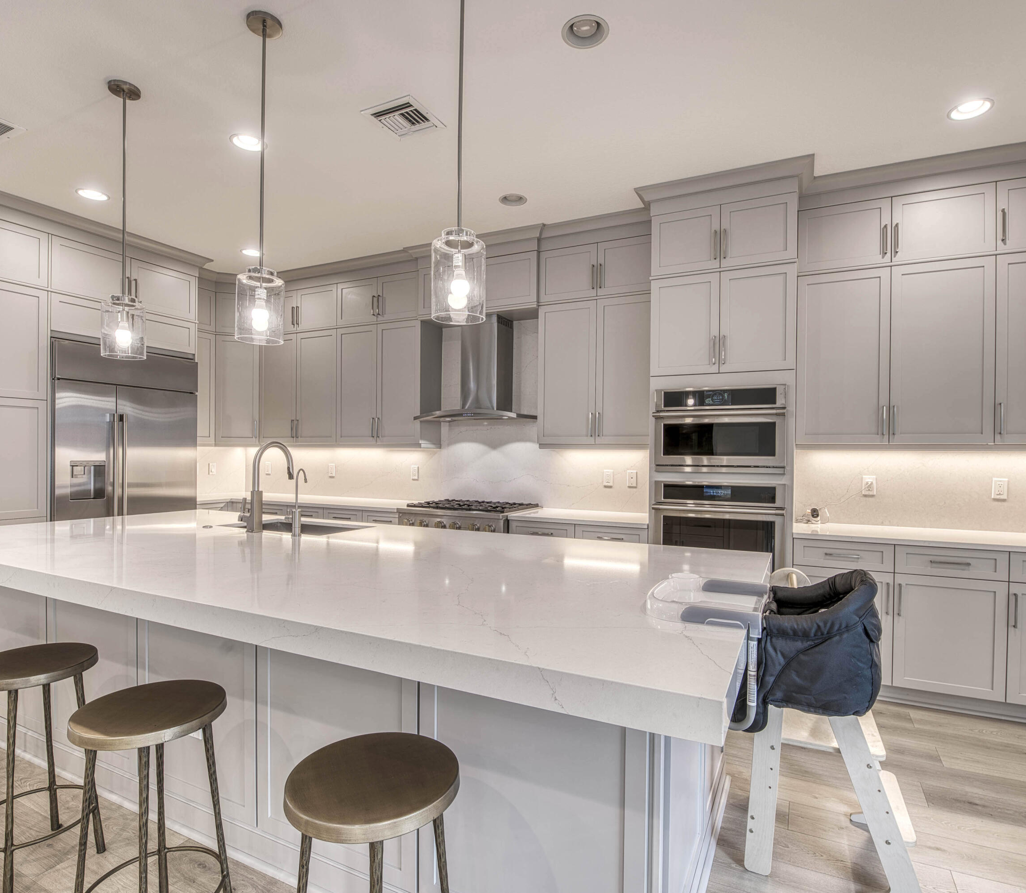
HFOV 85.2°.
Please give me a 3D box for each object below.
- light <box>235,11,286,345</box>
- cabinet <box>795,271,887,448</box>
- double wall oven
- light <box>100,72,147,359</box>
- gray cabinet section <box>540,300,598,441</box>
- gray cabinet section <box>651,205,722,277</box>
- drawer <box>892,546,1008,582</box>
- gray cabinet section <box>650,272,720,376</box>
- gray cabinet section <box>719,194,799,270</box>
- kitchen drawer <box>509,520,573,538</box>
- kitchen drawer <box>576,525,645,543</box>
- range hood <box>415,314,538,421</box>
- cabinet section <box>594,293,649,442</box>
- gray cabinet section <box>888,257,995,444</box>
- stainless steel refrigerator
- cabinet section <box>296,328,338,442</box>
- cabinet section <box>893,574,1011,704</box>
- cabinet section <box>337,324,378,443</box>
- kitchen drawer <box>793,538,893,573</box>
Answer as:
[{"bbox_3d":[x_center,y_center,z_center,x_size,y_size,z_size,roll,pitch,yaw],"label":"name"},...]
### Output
[{"bbox_3d":[-0.980,-1.042,2.196,0.172,1.242,0.172,0,0,24],"label":"light"},{"bbox_3d":[2.071,-0.540,3.541,0.497,1.051,0.330,0,0,24],"label":"cabinet"},{"bbox_3d":[1.357,0.290,3.653,0.748,1.302,0.620,0,0,24],"label":"double wall oven"},{"bbox_3d":[-1.802,-1.048,2.586,0.172,1.242,0.172,0,0,24],"label":"light"},{"bbox_3d":[0.470,-0.551,4.361,0.461,1.052,0.330,0,0,24],"label":"gray cabinet section"},{"bbox_3d":[1.204,-1.290,3.777,0.418,0.386,0.580,0,0,24],"label":"gray cabinet section"},{"bbox_3d":[2.402,0.618,3.159,0.491,0.153,0.500,0,0,24],"label":"drawer"},{"bbox_3d":[1.202,-0.762,3.778,0.418,0.623,0.580,0,0,24],"label":"gray cabinet section"},{"bbox_3d":[1.557,-1.259,3.535,0.408,0.377,0.600,0,0,25],"label":"gray cabinet section"},{"bbox_3d":[0.286,0.600,4.092,0.482,0.153,0.500,0,0,24],"label":"kitchen drawer"},{"bbox_3d":[0.733,0.604,3.895,0.486,0.153,0.500,0,0,24],"label":"kitchen drawer"},{"bbox_3d":[-0.258,-0.615,4.459,0.910,0.835,0.510,0,0,24],"label":"range hood"},{"bbox_3d":[0.844,-0.537,4.077,0.377,1.029,0.330,0,0,25],"label":"cabinet section"},{"bbox_3d":[2.536,-0.541,3.357,0.493,1.052,0.330,0,0,24],"label":"gray cabinet section"},{"bbox_3d":[-3.269,0.305,4.540,0.680,2.111,1.078,0,0,24],"label":"stainless steel refrigerator"},{"bbox_3d":[-1.792,-0.561,5.382,0.501,1.052,0.330,0,0,24],"label":"cabinet section"},{"bbox_3d":[2.382,0.977,3.155,0.480,0.598,0.600,0,0,25],"label":"cabinet section"},{"bbox_3d":[-1.315,-0.547,5.087,0.451,1.029,0.330,0,0,25],"label":"cabinet section"},{"bbox_3d":[1.950,0.614,3.358,0.490,0.153,0.500,0,0,24],"label":"kitchen drawer"}]

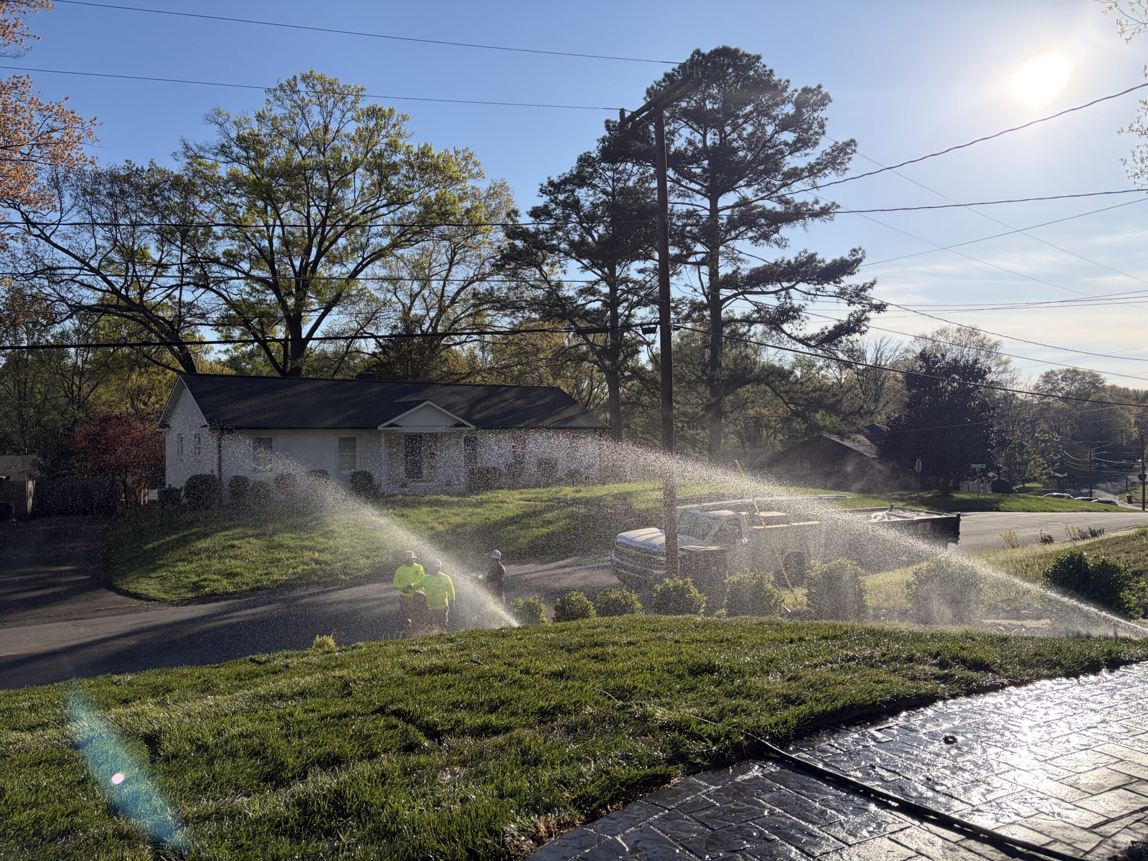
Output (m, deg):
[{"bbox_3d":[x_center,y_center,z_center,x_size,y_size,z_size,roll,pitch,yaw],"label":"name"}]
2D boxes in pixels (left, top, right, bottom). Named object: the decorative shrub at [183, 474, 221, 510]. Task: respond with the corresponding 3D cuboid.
[{"bbox_3d":[-14.573,2.408,33.800,1.477,1.406,1.400,0,0,0],"label":"decorative shrub"}]

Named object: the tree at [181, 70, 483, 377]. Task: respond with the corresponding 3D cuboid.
[{"bbox_3d":[-13.990,-8.791,50.000,17.631,24.181,16.000,0,0,0],"label":"tree"}]

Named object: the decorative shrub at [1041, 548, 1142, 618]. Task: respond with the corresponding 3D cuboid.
[{"bbox_3d":[4.441,1.328,7.400,0.839,0.616,0.750,0,0,0],"label":"decorative shrub"}]

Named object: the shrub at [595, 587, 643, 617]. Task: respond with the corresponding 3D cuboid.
[{"bbox_3d":[0.619,2.486,11.932,0.668,0.640,0.668,-1,-1,0],"label":"shrub"}]

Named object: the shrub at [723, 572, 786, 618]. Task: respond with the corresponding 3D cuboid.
[{"bbox_3d":[2.088,1.947,9.988,0.686,0.640,0.686,-1,-1,0],"label":"shrub"}]

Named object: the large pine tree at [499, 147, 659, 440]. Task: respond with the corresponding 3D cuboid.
[{"bbox_3d":[0.260,-7.118,50.000,9.309,20.036,9.000,0,0,0],"label":"large pine tree"}]

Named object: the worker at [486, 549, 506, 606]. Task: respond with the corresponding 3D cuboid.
[{"bbox_3d":[-1.537,3.240,17.187,0.450,1.740,0.500,-1,-1,-6],"label":"worker"}]

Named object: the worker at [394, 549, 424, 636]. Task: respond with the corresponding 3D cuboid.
[{"bbox_3d":[-3.130,3.140,16.400,0.600,1.760,0.450,0,0,-23],"label":"worker"}]

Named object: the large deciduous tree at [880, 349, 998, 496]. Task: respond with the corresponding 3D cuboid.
[{"bbox_3d":[22.437,-0.496,53.000,7.222,9.096,7.222,0,0,0],"label":"large deciduous tree"}]

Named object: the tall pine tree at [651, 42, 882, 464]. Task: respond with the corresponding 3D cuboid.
[{"bbox_3d":[10.594,-9.358,48.500,13.268,24.517,12.000,0,0,0],"label":"tall pine tree"}]

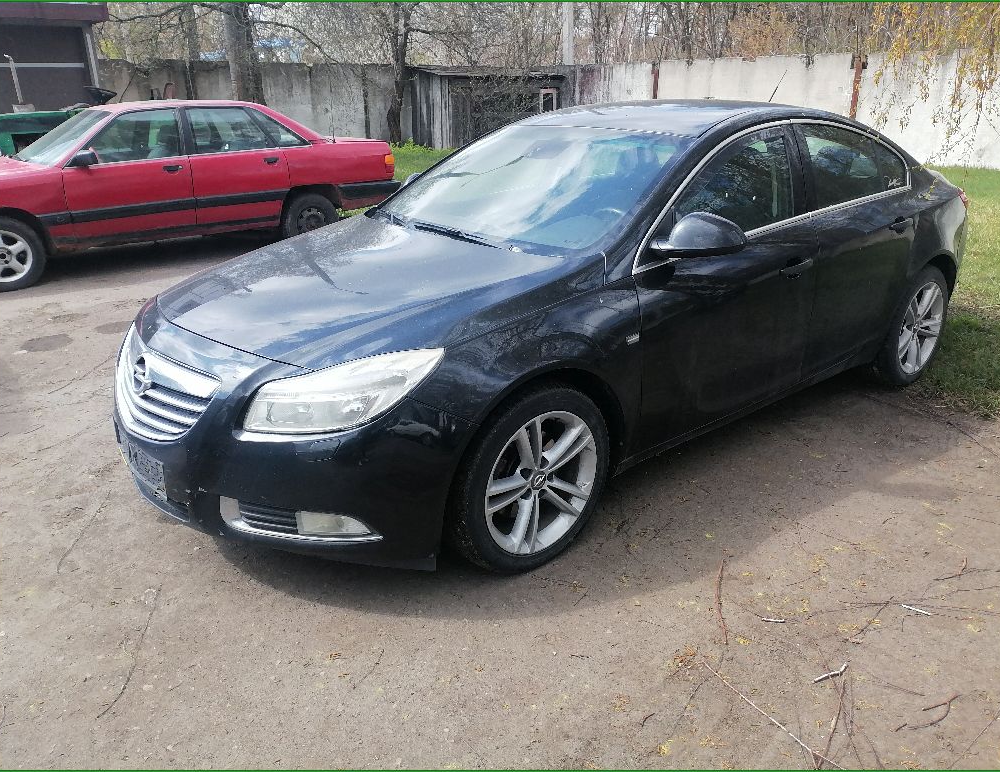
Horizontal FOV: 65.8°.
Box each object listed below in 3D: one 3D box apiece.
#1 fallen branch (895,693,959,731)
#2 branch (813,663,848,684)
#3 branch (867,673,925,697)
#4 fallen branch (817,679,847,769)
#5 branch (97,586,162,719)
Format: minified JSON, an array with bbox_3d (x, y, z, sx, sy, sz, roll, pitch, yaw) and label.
[{"bbox_3d":[1.124,0.852,2.007,0.269,0.020,0.054,-14,23,-30],"label":"fallen branch"},{"bbox_3d":[0.931,0.805,2.159,0.154,0.014,0.021,-12,24,-29],"label":"branch"},{"bbox_3d":[1.081,0.825,2.115,0.151,0.008,0.028,14,25,33],"label":"branch"},{"bbox_3d":[0.864,0.865,1.994,0.016,0.018,0.362,10,23,30],"label":"fallen branch"},{"bbox_3d":[-1.106,0.788,2.370,0.044,0.012,0.623,-4,20,-7],"label":"branch"}]

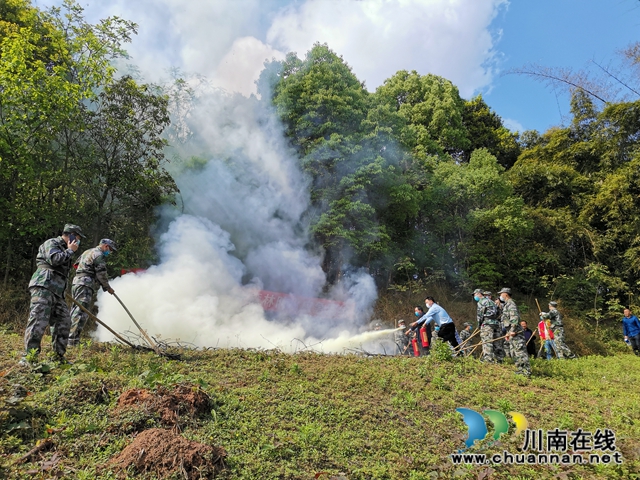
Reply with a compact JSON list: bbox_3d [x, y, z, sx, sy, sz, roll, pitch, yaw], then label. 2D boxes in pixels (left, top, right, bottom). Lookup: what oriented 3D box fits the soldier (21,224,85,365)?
[{"bbox_3d":[-3.255,0.663,5.850,0.580,1.700,0.550,0,0,-35],"label":"soldier"}]

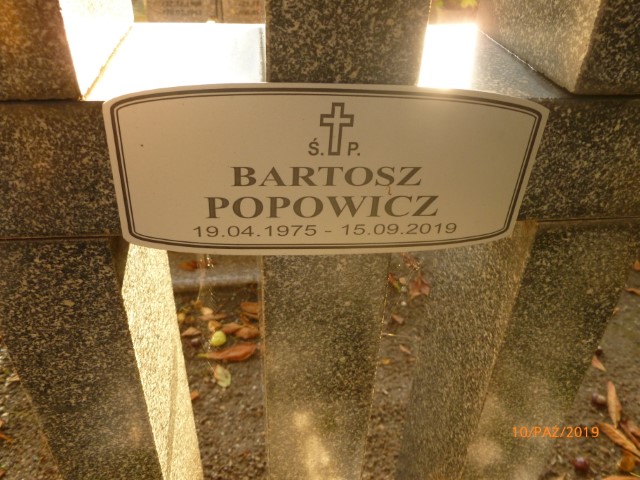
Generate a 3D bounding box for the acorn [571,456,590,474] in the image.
[{"bbox_3d":[0.451,0.389,0.896,0.026,0.025,0.026,2,32,0],"label":"acorn"}]

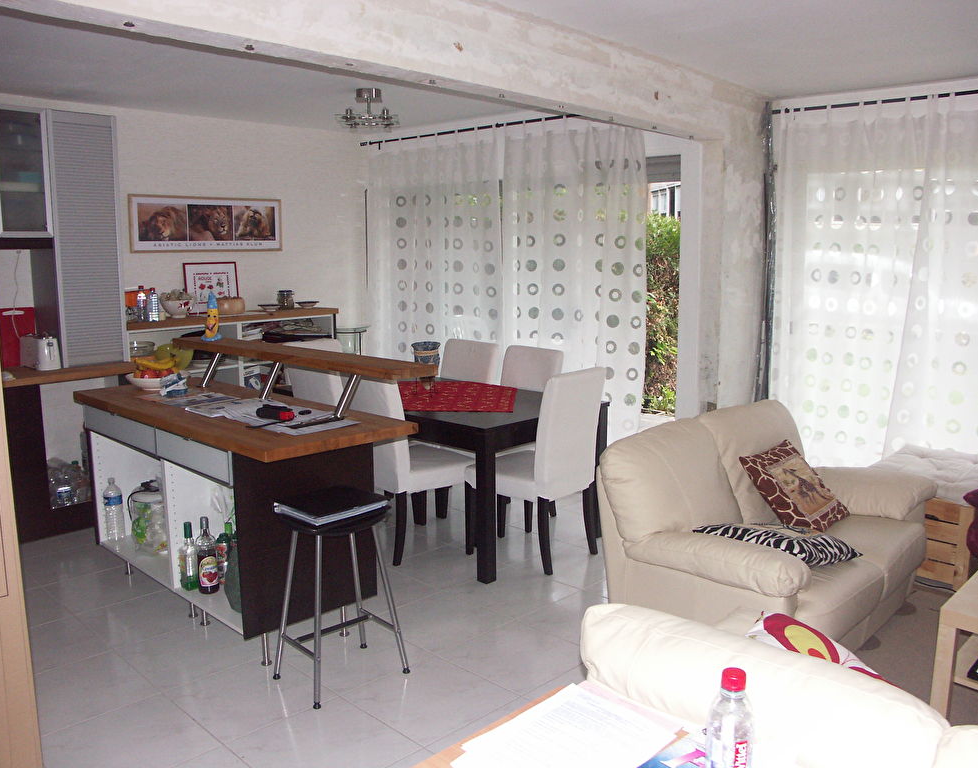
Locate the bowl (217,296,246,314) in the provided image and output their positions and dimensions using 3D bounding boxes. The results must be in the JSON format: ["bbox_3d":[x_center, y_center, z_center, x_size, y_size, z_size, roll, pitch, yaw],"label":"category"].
[{"bbox_3d":[-1.785,-0.539,5.709,0.205,0.120,0.205,8,12,44],"label":"bowl"}]

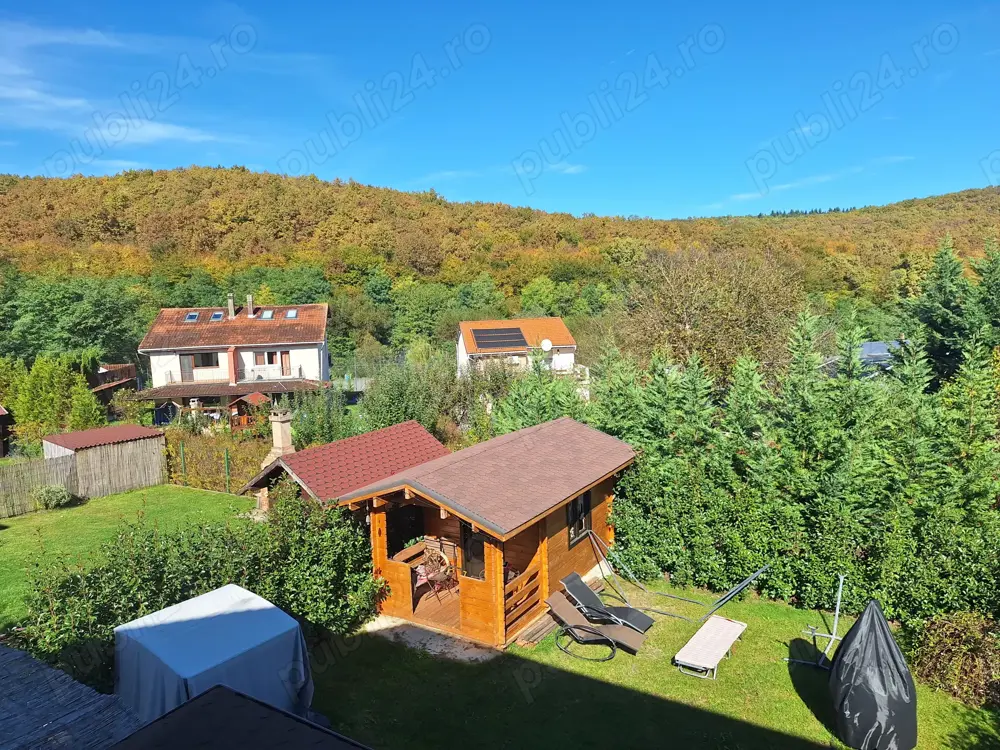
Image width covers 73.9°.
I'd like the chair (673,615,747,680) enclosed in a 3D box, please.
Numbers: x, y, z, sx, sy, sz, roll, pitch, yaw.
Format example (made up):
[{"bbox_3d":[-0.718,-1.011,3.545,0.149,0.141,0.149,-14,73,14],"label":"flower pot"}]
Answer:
[{"bbox_3d":[3.905,4.967,12.138,0.678,0.260,1.852,3,8,37],"label":"chair"}]

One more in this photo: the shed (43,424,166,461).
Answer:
[{"bbox_3d":[-14.913,3.276,25.321,2.427,2.004,3.275,2,7,34],"label":"shed"}]

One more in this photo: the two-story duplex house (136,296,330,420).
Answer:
[{"bbox_3d":[-21.322,-2.036,55.738,14.200,9.550,13.300,-2,7,-10],"label":"two-story duplex house"}]

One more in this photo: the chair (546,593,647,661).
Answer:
[{"bbox_3d":[1.608,4.274,11.198,1.636,0.851,0.660,2,8,30],"label":"chair"}]

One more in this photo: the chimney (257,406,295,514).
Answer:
[{"bbox_3d":[-6.136,2.354,18.240,0.800,2.987,0.850,3,8,31],"label":"chimney"}]

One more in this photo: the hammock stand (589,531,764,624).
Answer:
[{"bbox_3d":[3.292,3.878,12.661,3.350,1.200,0.850,3,8,31],"label":"hammock stand"}]

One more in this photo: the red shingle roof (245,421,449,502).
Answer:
[{"bbox_3d":[-3.616,2.014,16.696,2.467,0.989,5.110,2,7,28],"label":"red shingle roof"}]

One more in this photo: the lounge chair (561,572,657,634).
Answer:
[{"bbox_3d":[1.898,4.166,11.761,1.619,0.930,0.660,3,8,34],"label":"lounge chair"}]

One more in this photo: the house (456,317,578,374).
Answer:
[{"bbox_3d":[1.316,-2.025,69.314,10.590,7.363,10.800,-3,6,-10],"label":"house"}]

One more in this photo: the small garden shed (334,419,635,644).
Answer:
[{"bbox_3d":[0.056,2.888,13.887,3.716,2.974,6.031,3,8,31],"label":"small garden shed"}]

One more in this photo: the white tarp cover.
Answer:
[{"bbox_3d":[-4.144,4.276,9.599,2.120,1.380,1.820,4,8,39],"label":"white tarp cover"}]

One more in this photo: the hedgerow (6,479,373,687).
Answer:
[{"bbox_3d":[-5.109,3.829,12.072,5.575,1.750,1.500,-5,7,-29],"label":"hedgerow"}]

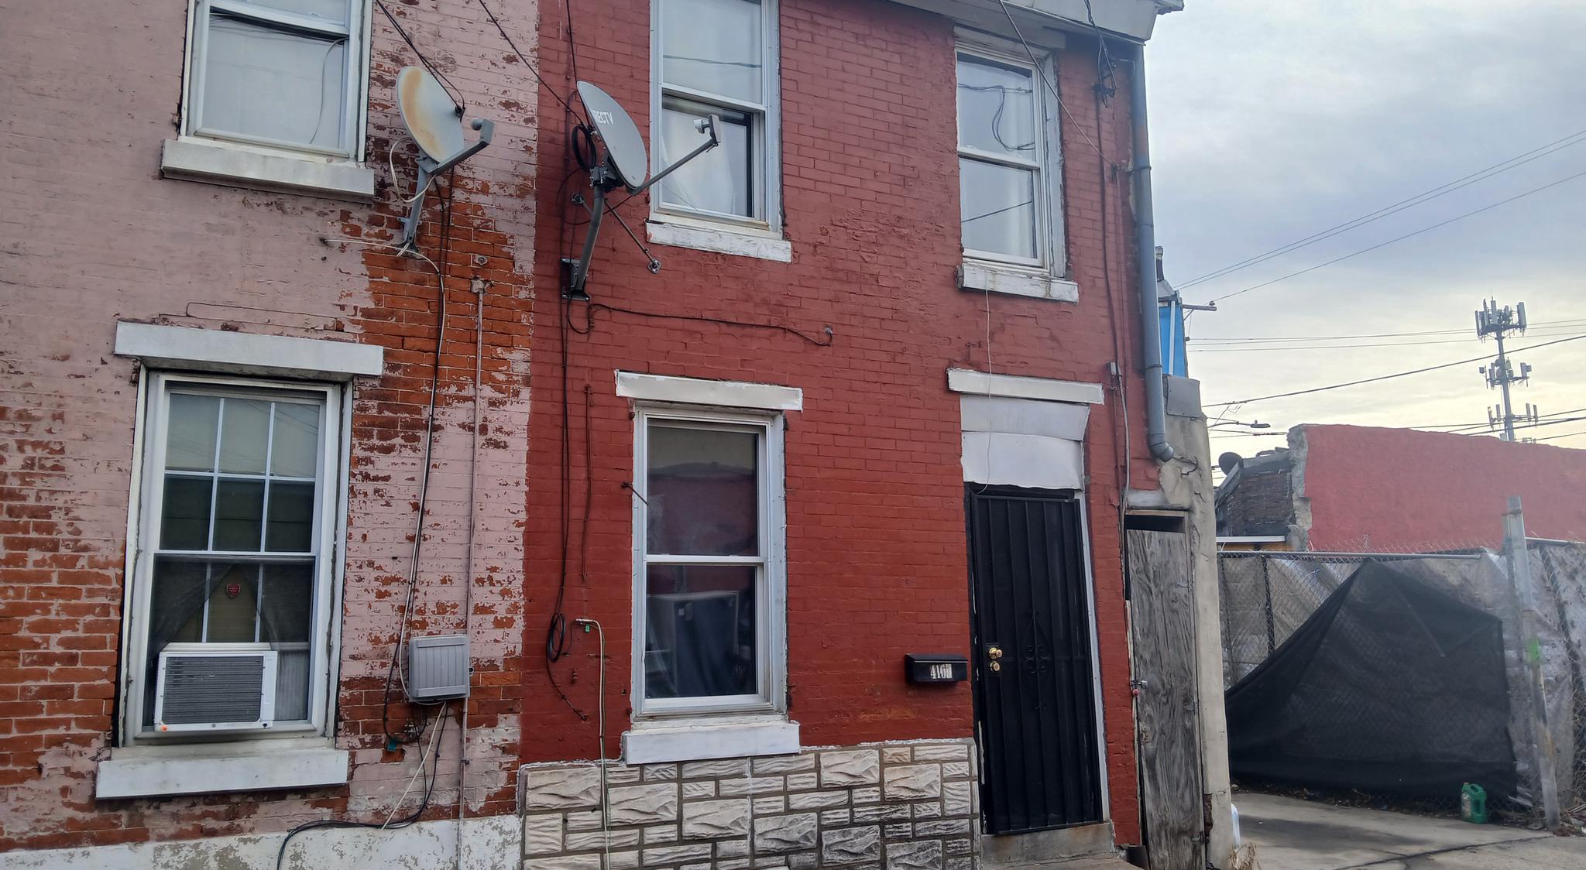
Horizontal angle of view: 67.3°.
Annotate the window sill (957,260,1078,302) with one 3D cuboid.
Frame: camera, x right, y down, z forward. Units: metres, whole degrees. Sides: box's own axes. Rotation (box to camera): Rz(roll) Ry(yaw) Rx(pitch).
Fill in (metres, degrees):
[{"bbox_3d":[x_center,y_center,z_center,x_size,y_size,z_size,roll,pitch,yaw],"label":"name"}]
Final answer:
[{"bbox_3d":[1.424,-0.947,7.663,0.886,0.139,0.160,4,-11,-26],"label":"window sill"}]

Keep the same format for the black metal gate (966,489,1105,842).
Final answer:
[{"bbox_3d":[1.463,1.359,7.314,0.895,2.036,0.060,4,-11,-26],"label":"black metal gate"}]

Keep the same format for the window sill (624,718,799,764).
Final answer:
[{"bbox_3d":[-0.435,1.617,6.277,0.963,0.155,0.160,4,-11,-26],"label":"window sill"}]

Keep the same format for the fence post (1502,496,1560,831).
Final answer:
[{"bbox_3d":[5.921,1.795,9.502,0.100,2.622,0.100,4,-10,-25],"label":"fence post"}]

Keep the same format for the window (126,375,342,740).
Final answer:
[{"bbox_3d":[-2.584,0.566,5.562,0.840,1.659,0.120,4,-10,-25],"label":"window"}]

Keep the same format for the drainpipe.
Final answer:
[{"bbox_3d":[2.463,-1.276,8.145,0.145,2.936,0.110,4,-10,-25],"label":"drainpipe"}]

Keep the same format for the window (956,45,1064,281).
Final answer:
[{"bbox_3d":[1.403,-1.801,7.878,0.798,1.529,0.120,4,-11,-26],"label":"window"}]

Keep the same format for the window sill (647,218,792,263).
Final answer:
[{"bbox_3d":[-0.434,-1.071,6.772,0.863,0.128,0.160,4,-11,-26],"label":"window sill"}]

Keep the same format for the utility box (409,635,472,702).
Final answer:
[{"bbox_3d":[-1.687,1.105,5.676,0.273,0.292,0.120,4,-11,-26],"label":"utility box"}]

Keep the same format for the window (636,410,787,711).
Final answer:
[{"bbox_3d":[-0.460,0.692,6.554,0.870,1.650,0.120,4,-10,-25],"label":"window"}]

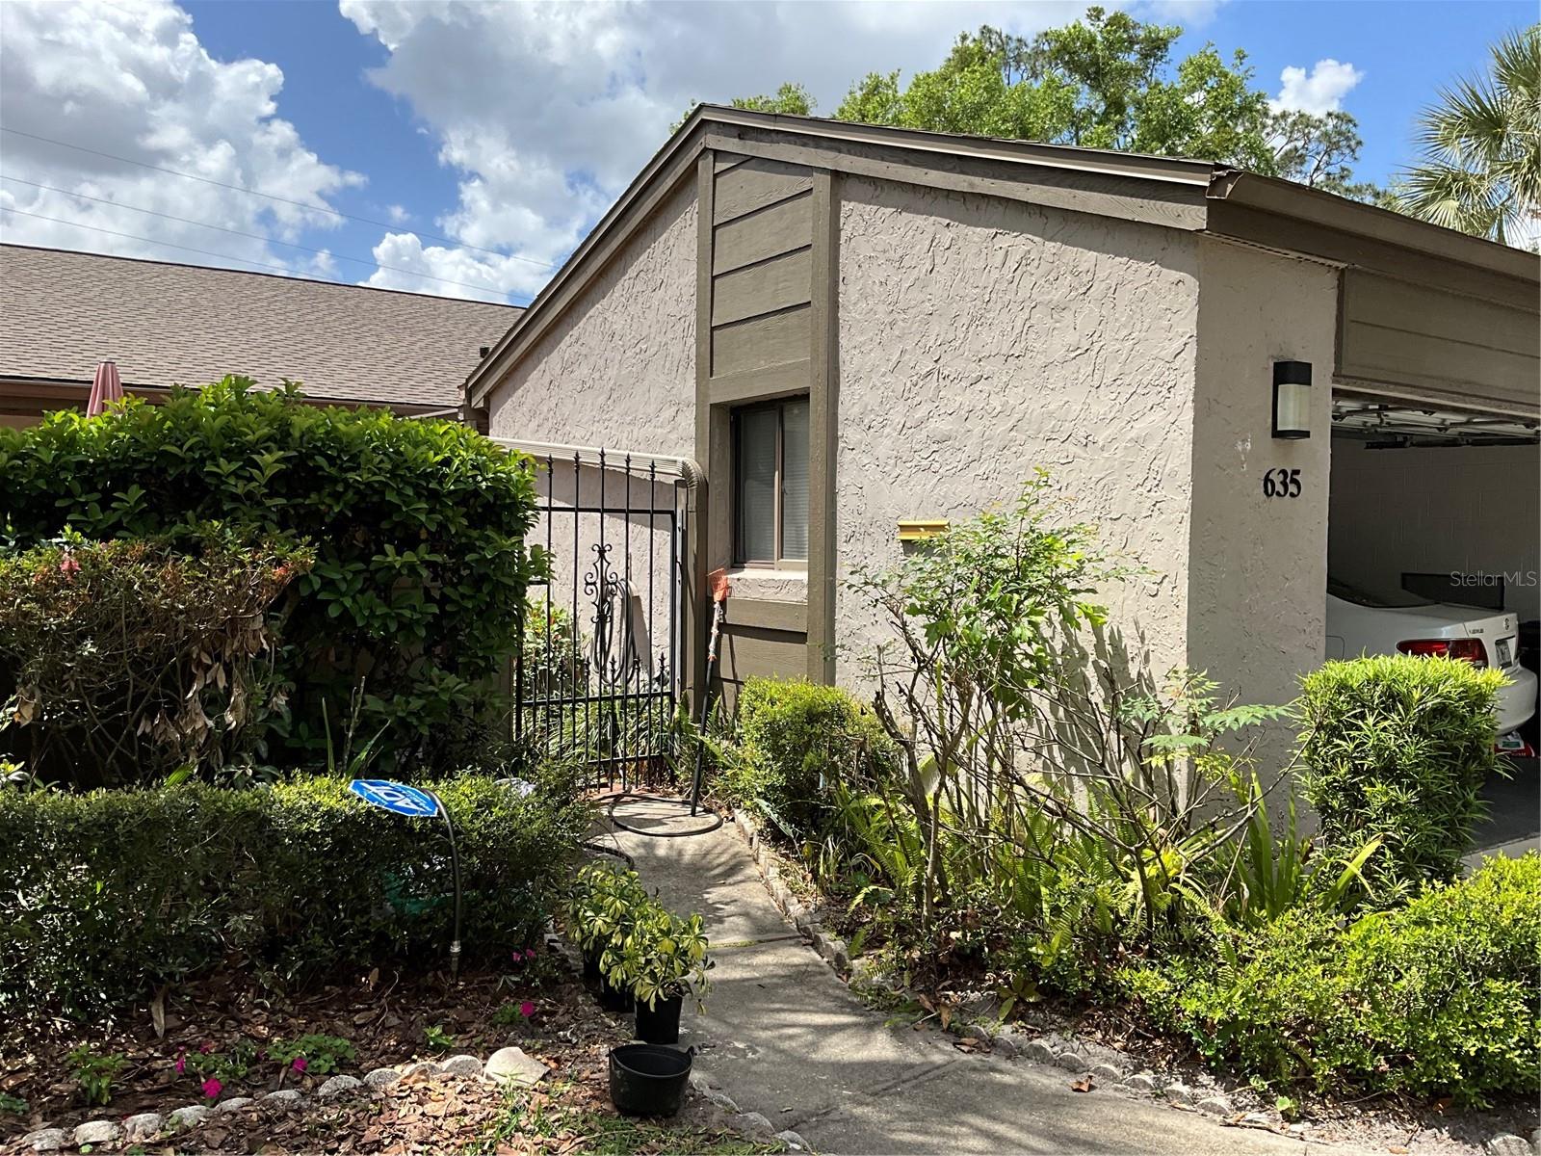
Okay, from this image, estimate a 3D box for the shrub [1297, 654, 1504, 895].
[{"bbox_3d":[2.421,0.795,4.984,0.570,0.950,0.510,0,1,-34],"label":"shrub"}]

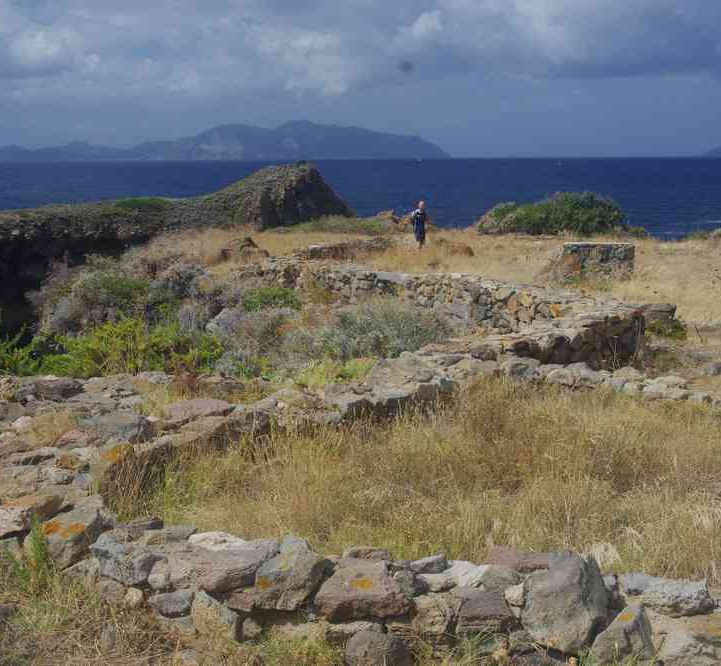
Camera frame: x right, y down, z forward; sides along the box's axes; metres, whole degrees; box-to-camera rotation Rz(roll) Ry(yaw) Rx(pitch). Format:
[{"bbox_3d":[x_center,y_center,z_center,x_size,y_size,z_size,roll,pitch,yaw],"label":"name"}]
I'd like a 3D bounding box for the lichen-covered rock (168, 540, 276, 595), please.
[{"bbox_3d":[-0.566,0.968,4.620,0.460,0.170,0.300,0,9,0],"label":"lichen-covered rock"}]

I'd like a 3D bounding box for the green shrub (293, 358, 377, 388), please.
[{"bbox_3d":[-0.259,0.420,11.500,0.860,0.290,0.580,0,9,0],"label":"green shrub"}]

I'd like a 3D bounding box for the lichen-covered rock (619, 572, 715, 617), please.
[{"bbox_3d":[1.187,1.014,4.320,0.370,0.140,0.240,1,9,9],"label":"lichen-covered rock"}]

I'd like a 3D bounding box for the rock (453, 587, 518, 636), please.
[{"bbox_3d":[0.492,1.089,4.350,0.250,0.150,0.210,1,9,9],"label":"rock"}]

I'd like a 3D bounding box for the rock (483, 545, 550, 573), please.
[{"bbox_3d":[0.672,0.965,4.720,0.300,0.100,0.210,1,9,9],"label":"rock"}]

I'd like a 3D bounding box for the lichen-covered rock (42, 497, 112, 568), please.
[{"bbox_3d":[-1.663,1.168,6.500,0.346,0.363,0.420,3,10,20],"label":"lichen-covered rock"}]

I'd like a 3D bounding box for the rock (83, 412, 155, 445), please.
[{"bbox_3d":[-1.861,0.724,8.500,0.509,0.208,0.420,-3,9,-15],"label":"rock"}]

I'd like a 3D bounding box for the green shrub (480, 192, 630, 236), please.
[{"bbox_3d":[8.662,-5.435,50.500,6.700,2.000,4.200,0,9,0],"label":"green shrub"}]

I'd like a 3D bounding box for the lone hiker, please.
[{"bbox_3d":[2.127,-3.894,40.000,0.620,1.740,0.450,1,9,6],"label":"lone hiker"}]

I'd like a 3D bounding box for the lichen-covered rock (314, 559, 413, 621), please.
[{"bbox_3d":[0.018,1.023,4.450,0.390,0.180,0.290,1,9,9],"label":"lichen-covered rock"}]

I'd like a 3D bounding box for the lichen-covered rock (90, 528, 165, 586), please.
[{"bbox_3d":[-1.281,1.234,6.100,0.418,0.266,0.340,0,9,0],"label":"lichen-covered rock"}]

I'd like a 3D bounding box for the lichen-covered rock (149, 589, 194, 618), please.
[{"bbox_3d":[-0.768,1.095,4.500,0.190,0.100,0.160,1,9,9],"label":"lichen-covered rock"}]

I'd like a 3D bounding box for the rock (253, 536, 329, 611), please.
[{"bbox_3d":[-0.277,0.977,4.530,0.300,0.240,0.270,1,9,9],"label":"rock"}]

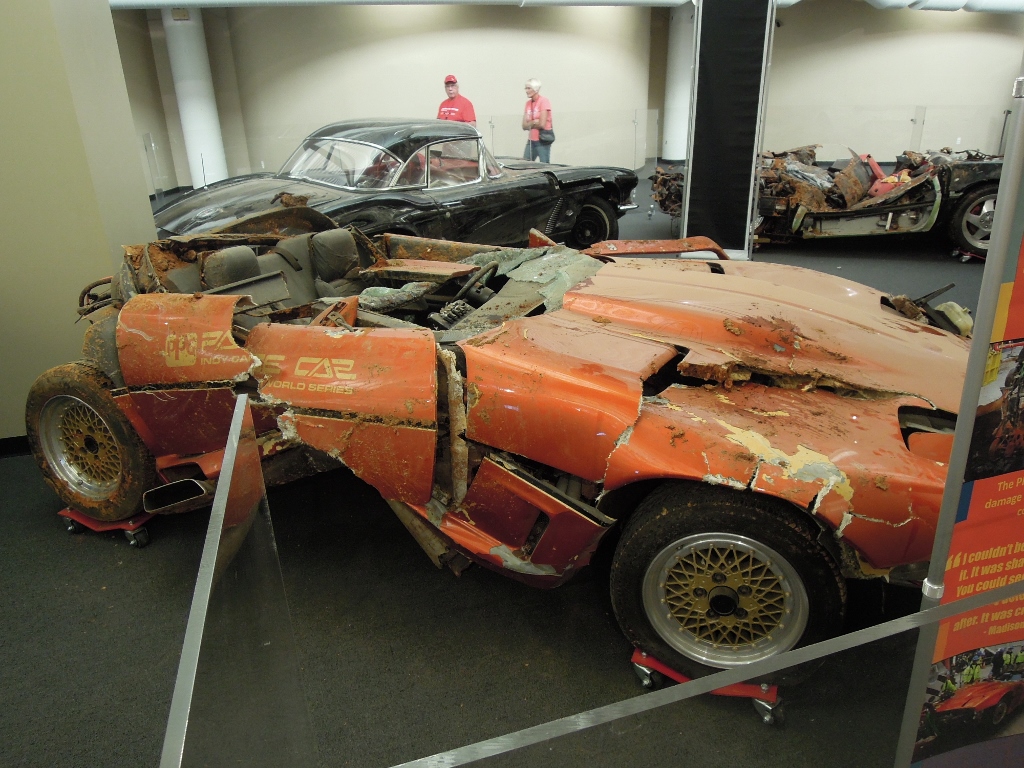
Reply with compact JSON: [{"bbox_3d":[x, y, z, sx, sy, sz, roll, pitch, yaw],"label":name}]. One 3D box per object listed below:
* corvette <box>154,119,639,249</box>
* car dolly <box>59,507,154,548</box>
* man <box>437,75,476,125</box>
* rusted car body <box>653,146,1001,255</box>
[{"bbox_3d":[-0.847,-1.488,6.163,4.480,1.330,1.790,-22,30,-40],"label":"corvette"},{"bbox_3d":[-1.592,0.524,2.967,0.400,0.115,0.330,8,24,21],"label":"car dolly"},{"bbox_3d":[-0.682,-2.866,8.851,0.520,1.780,0.330,12,26,29],"label":"man"},{"bbox_3d":[3.417,-2.039,7.687,3.950,0.980,1.850,0,23,3],"label":"rusted car body"}]

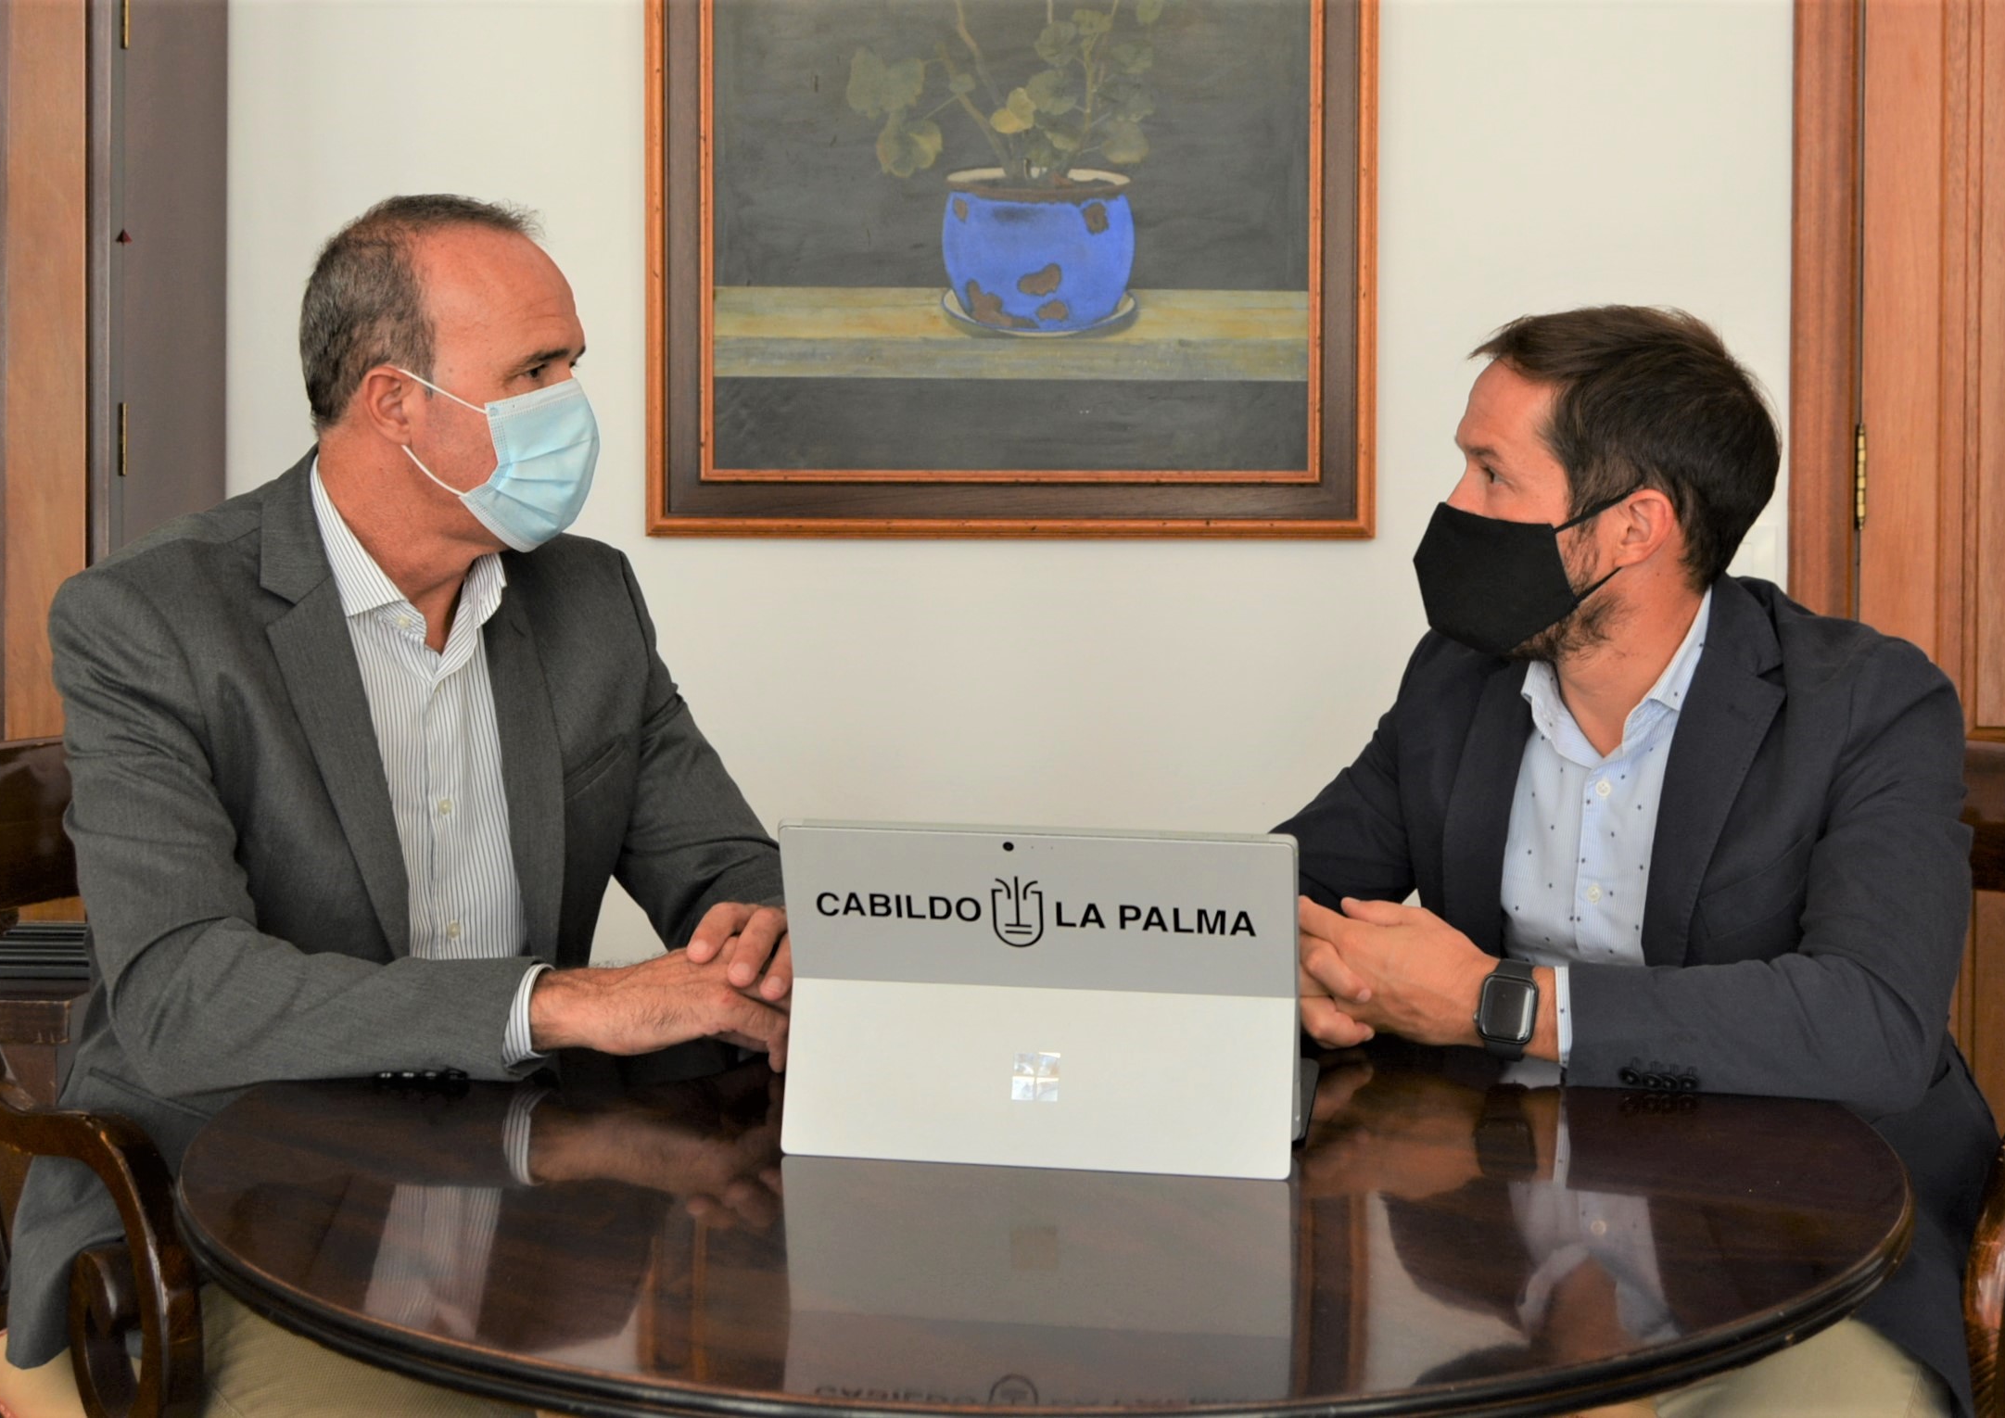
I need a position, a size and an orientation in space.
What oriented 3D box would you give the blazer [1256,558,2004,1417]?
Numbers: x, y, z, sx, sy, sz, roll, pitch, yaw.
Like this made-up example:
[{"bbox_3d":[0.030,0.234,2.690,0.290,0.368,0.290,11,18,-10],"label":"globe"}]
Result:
[{"bbox_3d":[0.432,0.200,1.350,0.470,0.600,0.450,2,3,44],"label":"blazer"}]

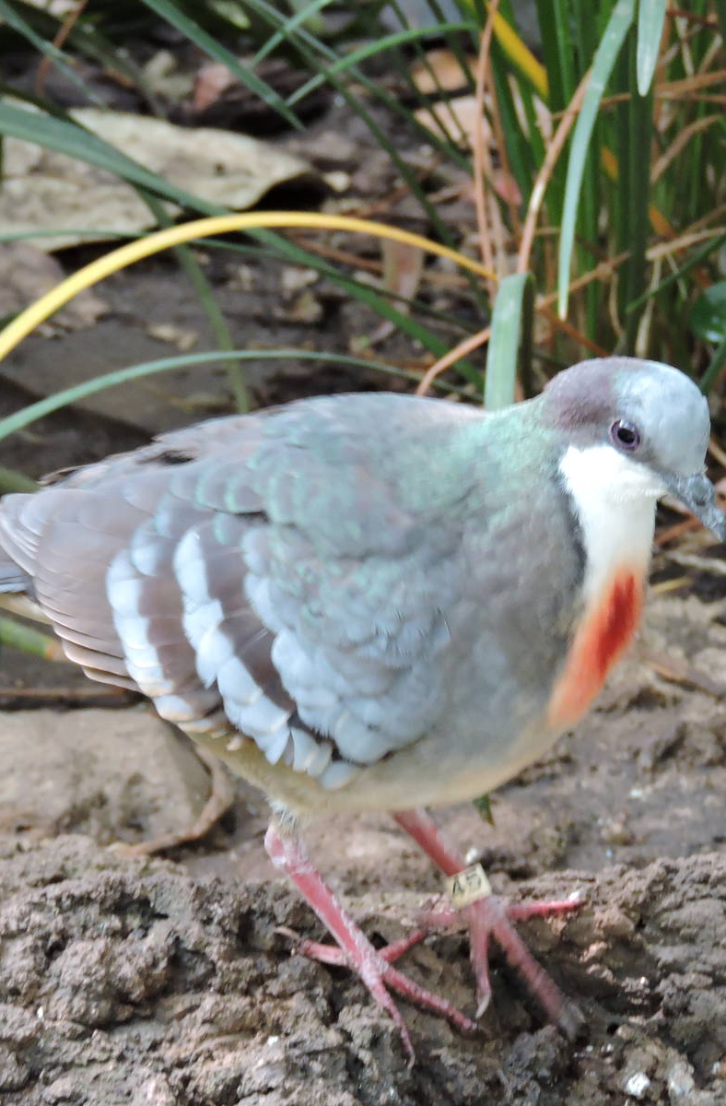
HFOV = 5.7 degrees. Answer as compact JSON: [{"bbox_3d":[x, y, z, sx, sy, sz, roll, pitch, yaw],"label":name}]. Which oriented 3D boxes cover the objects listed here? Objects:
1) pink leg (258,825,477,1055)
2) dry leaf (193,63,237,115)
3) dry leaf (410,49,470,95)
[{"bbox_3d":[0.002,0.093,1.750,0.060,0.045,0.042,16,27,35],"label":"pink leg"},{"bbox_3d":[-0.050,-0.155,2.420,0.016,0.013,0.014,0,22,0],"label":"dry leaf"},{"bbox_3d":[0.027,-0.169,2.540,0.022,0.010,0.020,0,25,0],"label":"dry leaf"}]

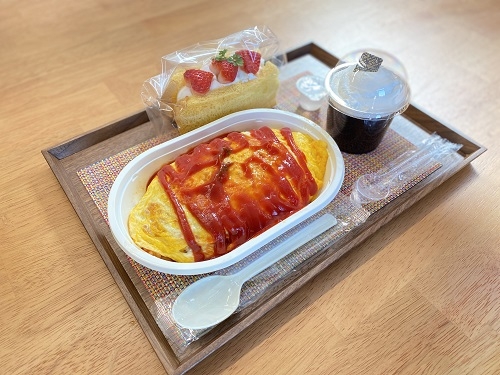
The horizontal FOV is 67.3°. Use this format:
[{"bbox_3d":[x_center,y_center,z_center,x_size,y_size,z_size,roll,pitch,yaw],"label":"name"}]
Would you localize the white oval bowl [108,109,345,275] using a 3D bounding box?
[{"bbox_3d":[-0.017,0.001,0.340,0.213,0.043,0.142,-27,56,-22],"label":"white oval bowl"}]

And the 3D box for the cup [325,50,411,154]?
[{"bbox_3d":[0.117,-0.091,0.388,0.087,0.096,0.087,1,50,-1],"label":"cup"}]

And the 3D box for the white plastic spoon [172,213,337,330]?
[{"bbox_3d":[0.011,0.061,0.307,0.163,0.016,0.040,-27,56,-22],"label":"white plastic spoon"}]

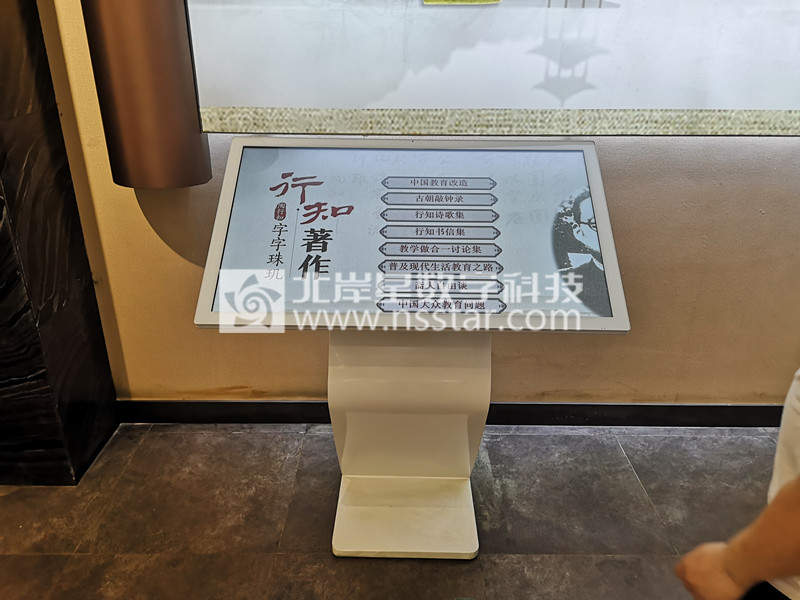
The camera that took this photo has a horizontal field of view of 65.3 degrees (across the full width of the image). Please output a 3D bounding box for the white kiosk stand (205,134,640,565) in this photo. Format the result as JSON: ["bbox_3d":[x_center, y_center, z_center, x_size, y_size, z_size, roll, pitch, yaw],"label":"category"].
[{"bbox_3d":[0.027,0.168,1.774,1.015,1.150,0.530,1,23,0],"label":"white kiosk stand"}]

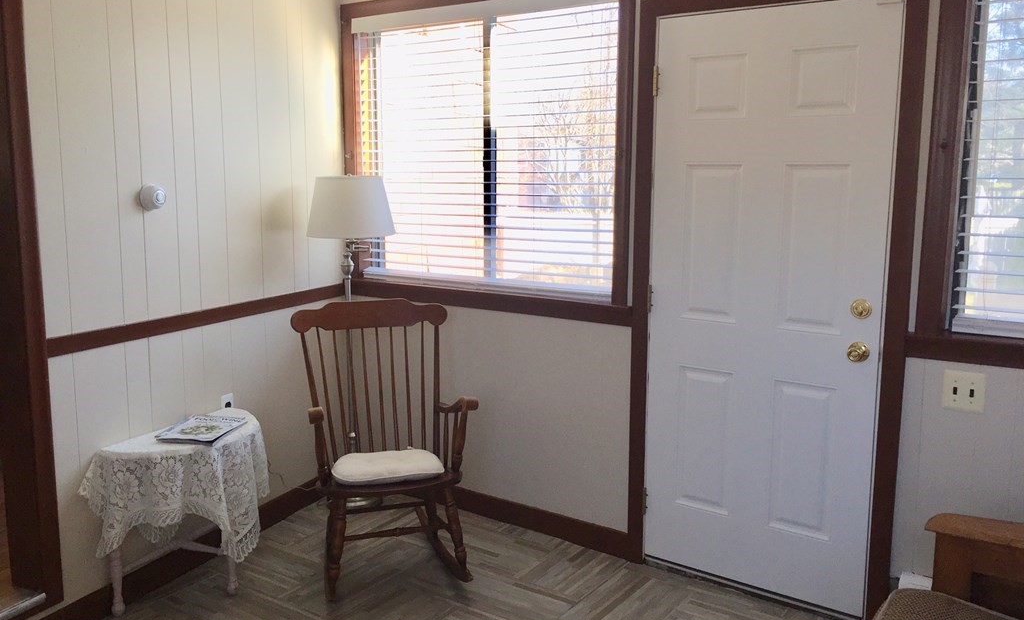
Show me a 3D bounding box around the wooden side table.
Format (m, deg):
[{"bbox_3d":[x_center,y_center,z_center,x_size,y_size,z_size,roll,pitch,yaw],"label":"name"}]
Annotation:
[{"bbox_3d":[-1.125,0.728,3.096,0.345,0.595,0.630,4,9,24],"label":"wooden side table"}]

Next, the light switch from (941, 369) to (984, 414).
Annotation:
[{"bbox_3d":[1.381,0.251,2.621,0.113,0.116,0.014,6,10,34],"label":"light switch"}]

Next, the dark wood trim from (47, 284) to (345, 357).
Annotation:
[{"bbox_3d":[-1.129,0.014,3.404,0.020,0.063,1.590,4,9,24],"label":"dark wood trim"}]

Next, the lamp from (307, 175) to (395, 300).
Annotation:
[{"bbox_3d":[-0.719,0.152,3.851,0.395,1.500,0.395,6,10,34],"label":"lamp"}]

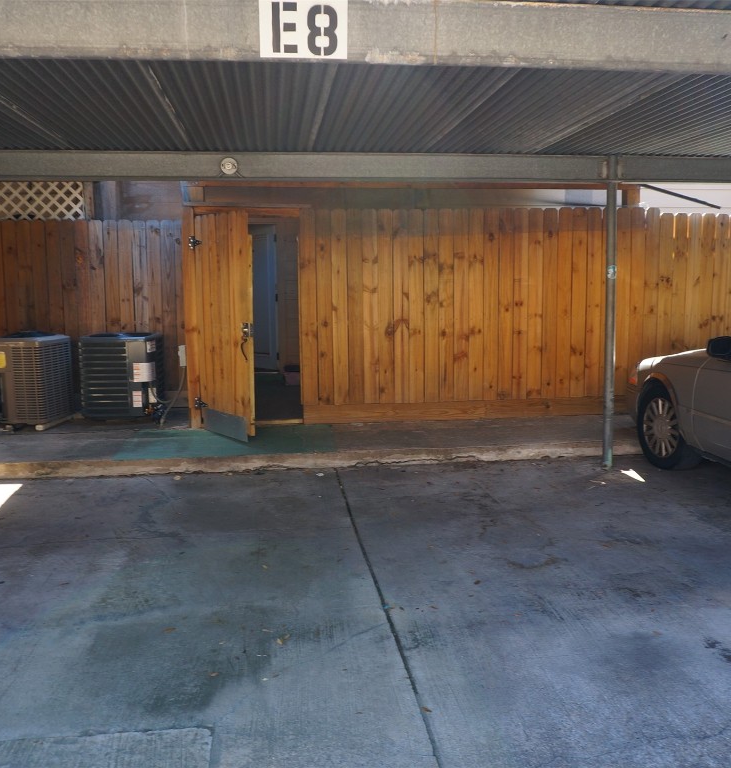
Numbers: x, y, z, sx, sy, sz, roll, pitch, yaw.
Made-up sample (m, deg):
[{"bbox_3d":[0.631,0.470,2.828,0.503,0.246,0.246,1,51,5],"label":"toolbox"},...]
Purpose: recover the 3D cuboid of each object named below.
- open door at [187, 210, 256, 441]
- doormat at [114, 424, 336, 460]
[{"bbox_3d":[-1.300,-0.529,6.852,0.080,1.977,0.955,-6,9,-39],"label":"open door"},{"bbox_3d":[-1.154,0.484,6.648,1.762,0.015,1.318,-1,7,-6],"label":"doormat"}]

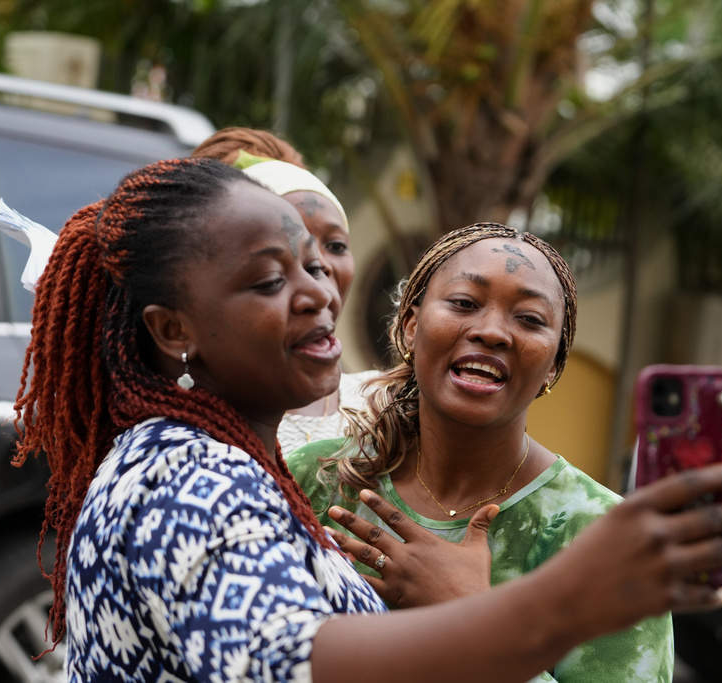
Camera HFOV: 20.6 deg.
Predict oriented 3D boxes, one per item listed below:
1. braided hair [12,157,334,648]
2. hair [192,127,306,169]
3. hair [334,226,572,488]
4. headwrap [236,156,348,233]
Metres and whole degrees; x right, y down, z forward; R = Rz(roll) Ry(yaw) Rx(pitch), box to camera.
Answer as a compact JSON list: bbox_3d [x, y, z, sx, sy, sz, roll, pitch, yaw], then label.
[{"bbox_3d":[-0.172,0.058,1.900,0.290,0.470,0.230,1,2,40],"label":"braided hair"},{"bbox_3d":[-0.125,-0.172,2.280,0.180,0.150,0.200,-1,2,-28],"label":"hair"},{"bbox_3d":[0.092,0.018,1.980,0.230,0.265,0.220,7,1,-7],"label":"hair"},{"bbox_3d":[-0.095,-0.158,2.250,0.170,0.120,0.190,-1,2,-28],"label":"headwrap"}]

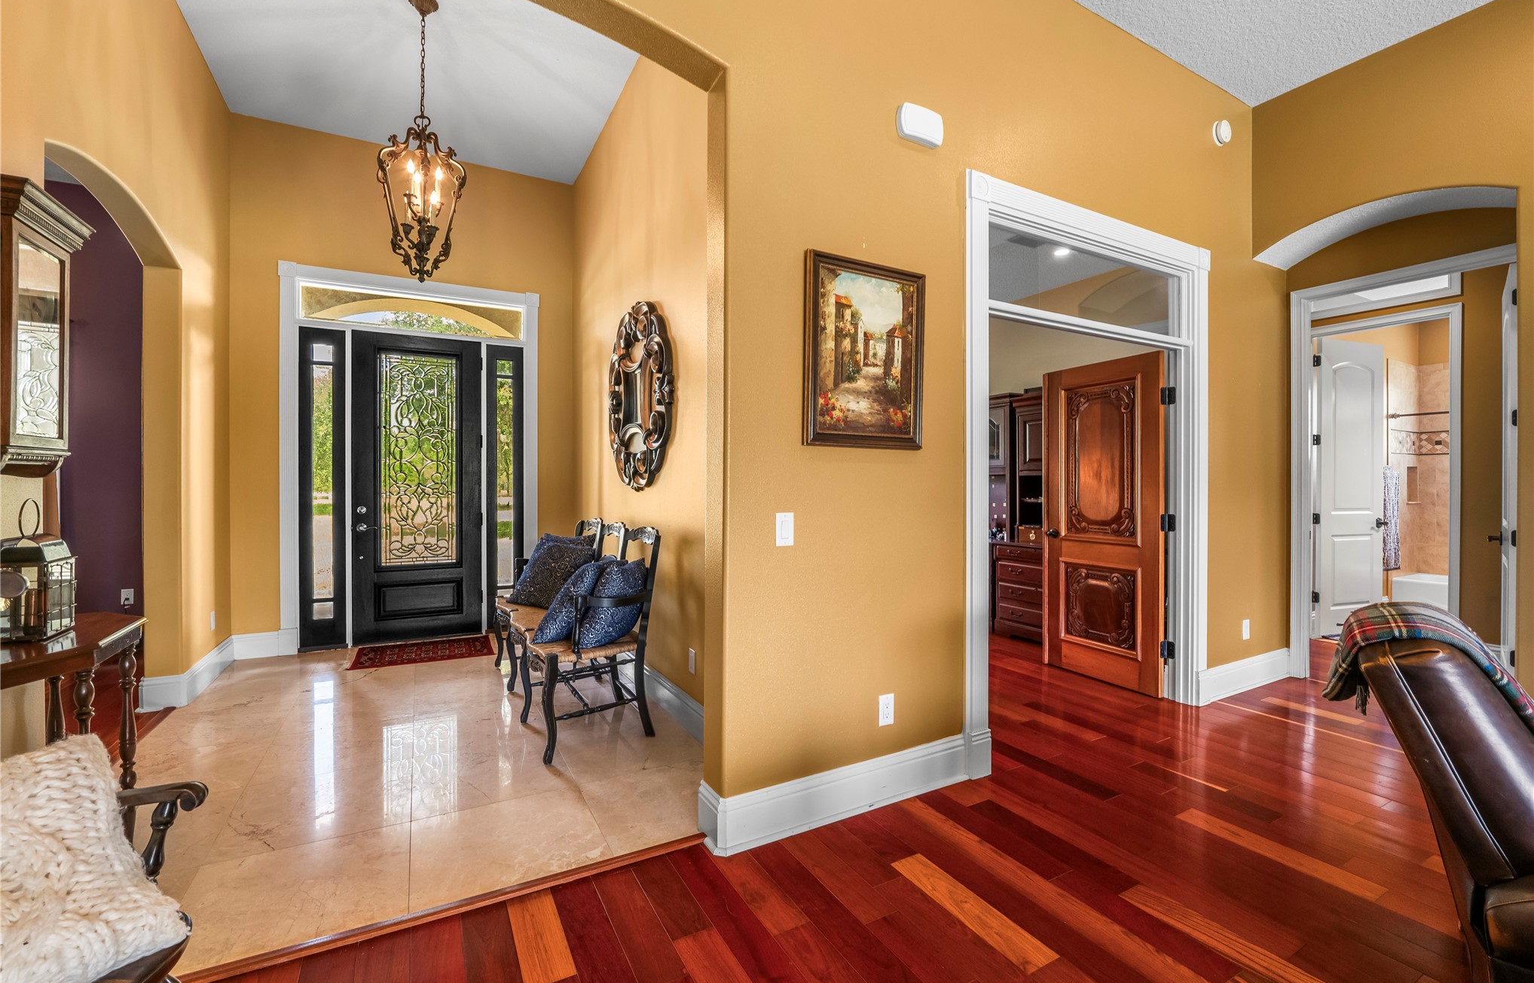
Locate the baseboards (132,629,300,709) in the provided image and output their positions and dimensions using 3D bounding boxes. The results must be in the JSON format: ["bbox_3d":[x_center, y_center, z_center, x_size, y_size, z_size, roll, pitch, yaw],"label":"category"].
[{"bbox_3d":[-3.485,1.114,3.854,0.543,0.204,1.086,0,0,-29],"label":"baseboards"}]

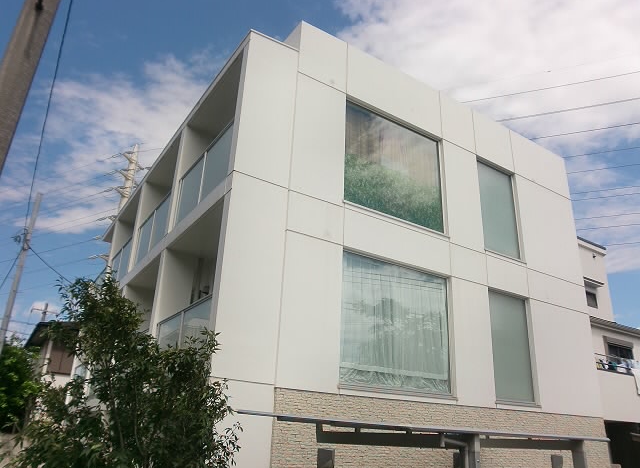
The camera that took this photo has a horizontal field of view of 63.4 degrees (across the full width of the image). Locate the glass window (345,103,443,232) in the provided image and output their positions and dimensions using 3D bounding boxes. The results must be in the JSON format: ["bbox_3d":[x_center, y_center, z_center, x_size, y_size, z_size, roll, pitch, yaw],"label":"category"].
[{"bbox_3d":[1.334,-1.109,9.710,2.467,2.146,0.120,16,-25,-31],"label":"glass window"}]

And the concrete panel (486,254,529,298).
[{"bbox_3d":[3.750,0.905,10.575,1.276,0.677,0.200,16,-26,-30],"label":"concrete panel"}]

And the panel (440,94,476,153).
[{"bbox_3d":[2.948,-2.340,11.137,1.053,1.158,0.100,16,-25,-31],"label":"panel"}]

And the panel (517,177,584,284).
[{"bbox_3d":[5.322,-0.052,12.058,2.239,2.255,0.100,16,-25,-31],"label":"panel"}]

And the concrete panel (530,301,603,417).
[{"bbox_3d":[5.109,2.672,10.875,2.141,2.247,0.200,16,-26,-30],"label":"concrete panel"}]

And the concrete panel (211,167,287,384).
[{"bbox_3d":[-0.985,0.582,7.342,0.943,2.928,0.200,16,-26,-30],"label":"concrete panel"}]

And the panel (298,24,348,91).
[{"bbox_3d":[0.030,-3.165,9.467,1.048,1.148,0.200,16,-26,-30],"label":"panel"}]

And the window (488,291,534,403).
[{"bbox_3d":[3.756,2.222,10.186,1.200,2.090,0.100,16,-25,-31],"label":"window"}]

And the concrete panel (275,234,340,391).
[{"bbox_3d":[-0.171,1.134,7.712,1.048,2.247,0.200,16,-26,-30],"label":"concrete panel"}]

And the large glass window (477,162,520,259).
[{"bbox_3d":[3.782,-0.478,11.194,1.276,2.193,0.120,16,-26,-30],"label":"large glass window"}]

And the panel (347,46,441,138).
[{"bbox_3d":[1.500,-2.755,10.225,2.469,1.158,0.100,16,-25,-31],"label":"panel"}]

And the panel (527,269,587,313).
[{"bbox_3d":[5.172,1.320,11.427,2.141,0.677,0.200,16,-26,-30],"label":"panel"}]

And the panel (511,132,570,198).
[{"bbox_3d":[5.309,-1.627,12.630,2.141,1.148,0.200,16,-26,-30],"label":"panel"}]

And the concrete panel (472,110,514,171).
[{"bbox_3d":[3.925,-2.061,11.752,1.322,1.158,0.100,16,-25,-31],"label":"concrete panel"}]

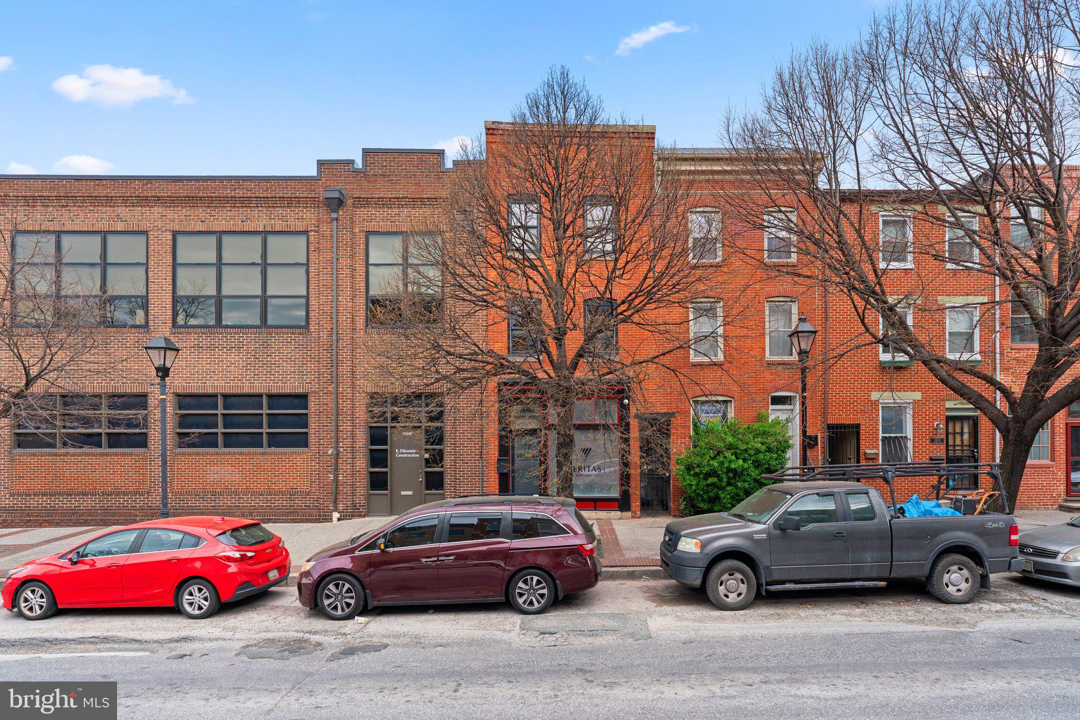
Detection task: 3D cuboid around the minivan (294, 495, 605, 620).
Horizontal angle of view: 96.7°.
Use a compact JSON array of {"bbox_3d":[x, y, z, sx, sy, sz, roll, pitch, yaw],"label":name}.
[{"bbox_3d":[-1.530,3.250,8.520,5.150,1.740,2.020,-1,-3,0],"label":"minivan"}]

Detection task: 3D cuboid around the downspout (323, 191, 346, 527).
[{"bbox_3d":[-5.350,-0.150,12.500,0.520,8.660,0.280,0,0,0],"label":"downspout"}]

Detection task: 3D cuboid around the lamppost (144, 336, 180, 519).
[{"bbox_3d":[-8.060,1.820,10.300,0.480,4.660,0.480,0,0,0],"label":"lamppost"}]

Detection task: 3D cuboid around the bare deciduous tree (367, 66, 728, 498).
[{"bbox_3d":[0.200,-1.150,9.800,7.100,10.200,6.000,0,0,0],"label":"bare deciduous tree"}]

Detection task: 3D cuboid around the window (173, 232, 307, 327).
[{"bbox_3d":[-7.900,-2.110,12.650,3.490,2.510,0.150,0,0,0],"label":"window"}]

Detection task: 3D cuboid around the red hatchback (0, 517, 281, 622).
[{"bbox_3d":[-7.030,3.660,8.830,4.450,1.480,1.820,-1,-3,0],"label":"red hatchback"}]

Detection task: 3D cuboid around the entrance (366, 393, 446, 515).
[{"bbox_3d":[-3.540,2.490,12.650,2.110,3.220,0.200,0,0,0],"label":"entrance"}]

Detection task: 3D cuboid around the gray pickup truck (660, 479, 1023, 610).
[{"bbox_3d":[5.120,3.190,8.850,5.840,1.900,2.030,-1,-3,0],"label":"gray pickup truck"}]

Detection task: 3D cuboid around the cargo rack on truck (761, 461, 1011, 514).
[{"bbox_3d":[6.080,2.280,8.850,3.500,0.800,1.650,-1,-3,0],"label":"cargo rack on truck"}]

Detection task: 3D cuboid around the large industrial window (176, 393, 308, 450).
[{"bbox_3d":[-7.850,1.620,12.650,3.490,1.490,0.150,0,0,0],"label":"large industrial window"}]

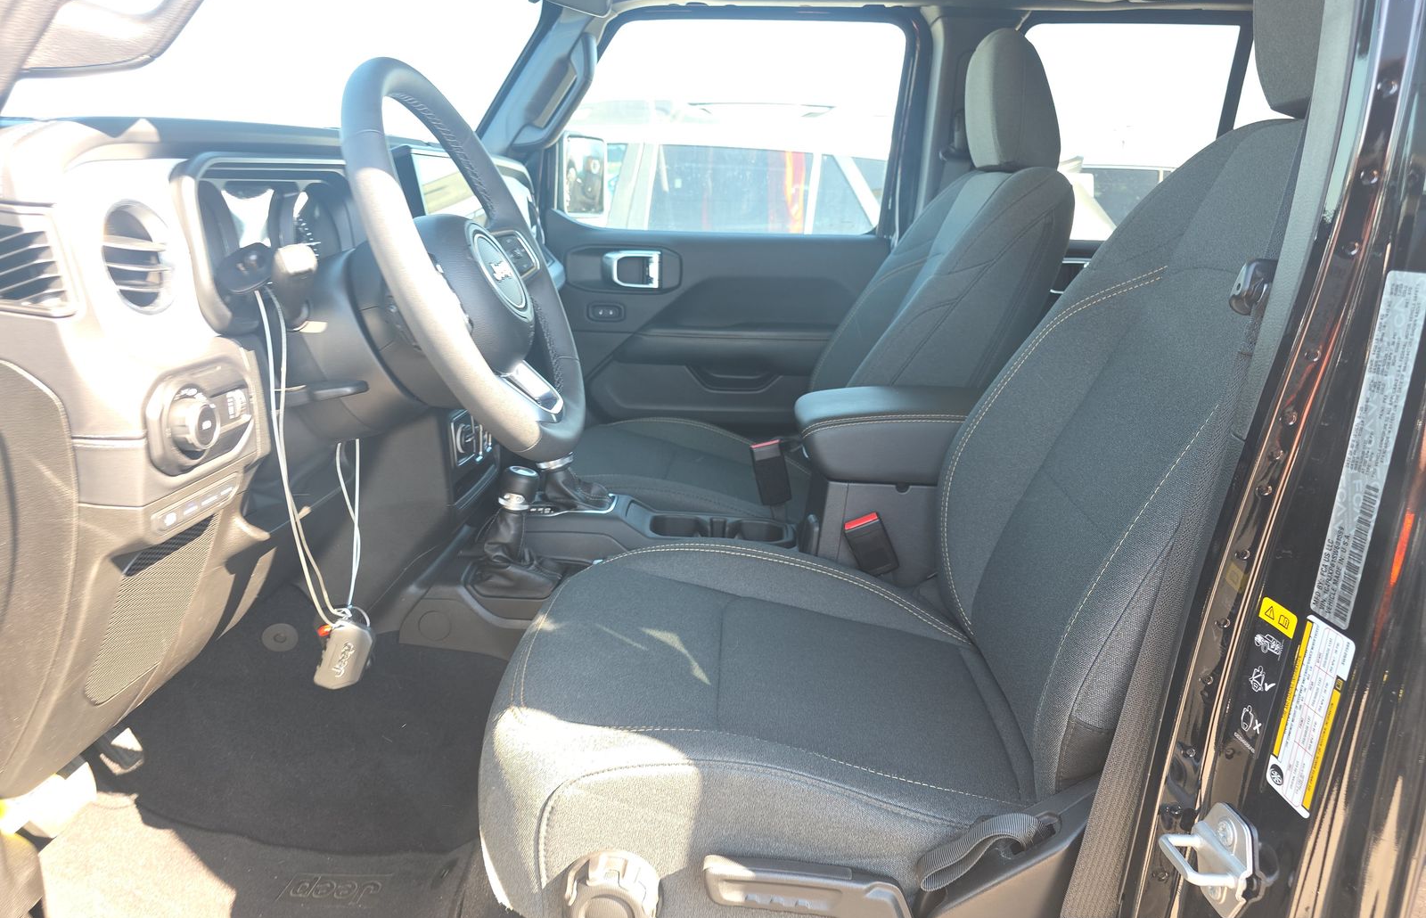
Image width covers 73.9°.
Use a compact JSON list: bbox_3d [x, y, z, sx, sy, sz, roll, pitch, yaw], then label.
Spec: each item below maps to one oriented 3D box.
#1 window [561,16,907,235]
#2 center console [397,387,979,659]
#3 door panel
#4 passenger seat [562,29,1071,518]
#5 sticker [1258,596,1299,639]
[{"bbox_3d":[0.024,-0.646,1.860,0.670,0.385,0.030,2,19,2],"label":"window"},{"bbox_3d":[0.033,0.071,1.296,0.870,0.340,0.270,2,14,2],"label":"center console"},{"bbox_3d":[-0.009,-0.257,1.928,0.730,0.470,0.090,2,14,2],"label":"door panel"},{"bbox_3d":[0.148,-0.252,1.591,0.790,0.870,0.530,2,14,2],"label":"passenger seat"},{"bbox_3d":[0.326,0.091,0.546,0.002,0.014,0.037,2,14,2],"label":"sticker"}]

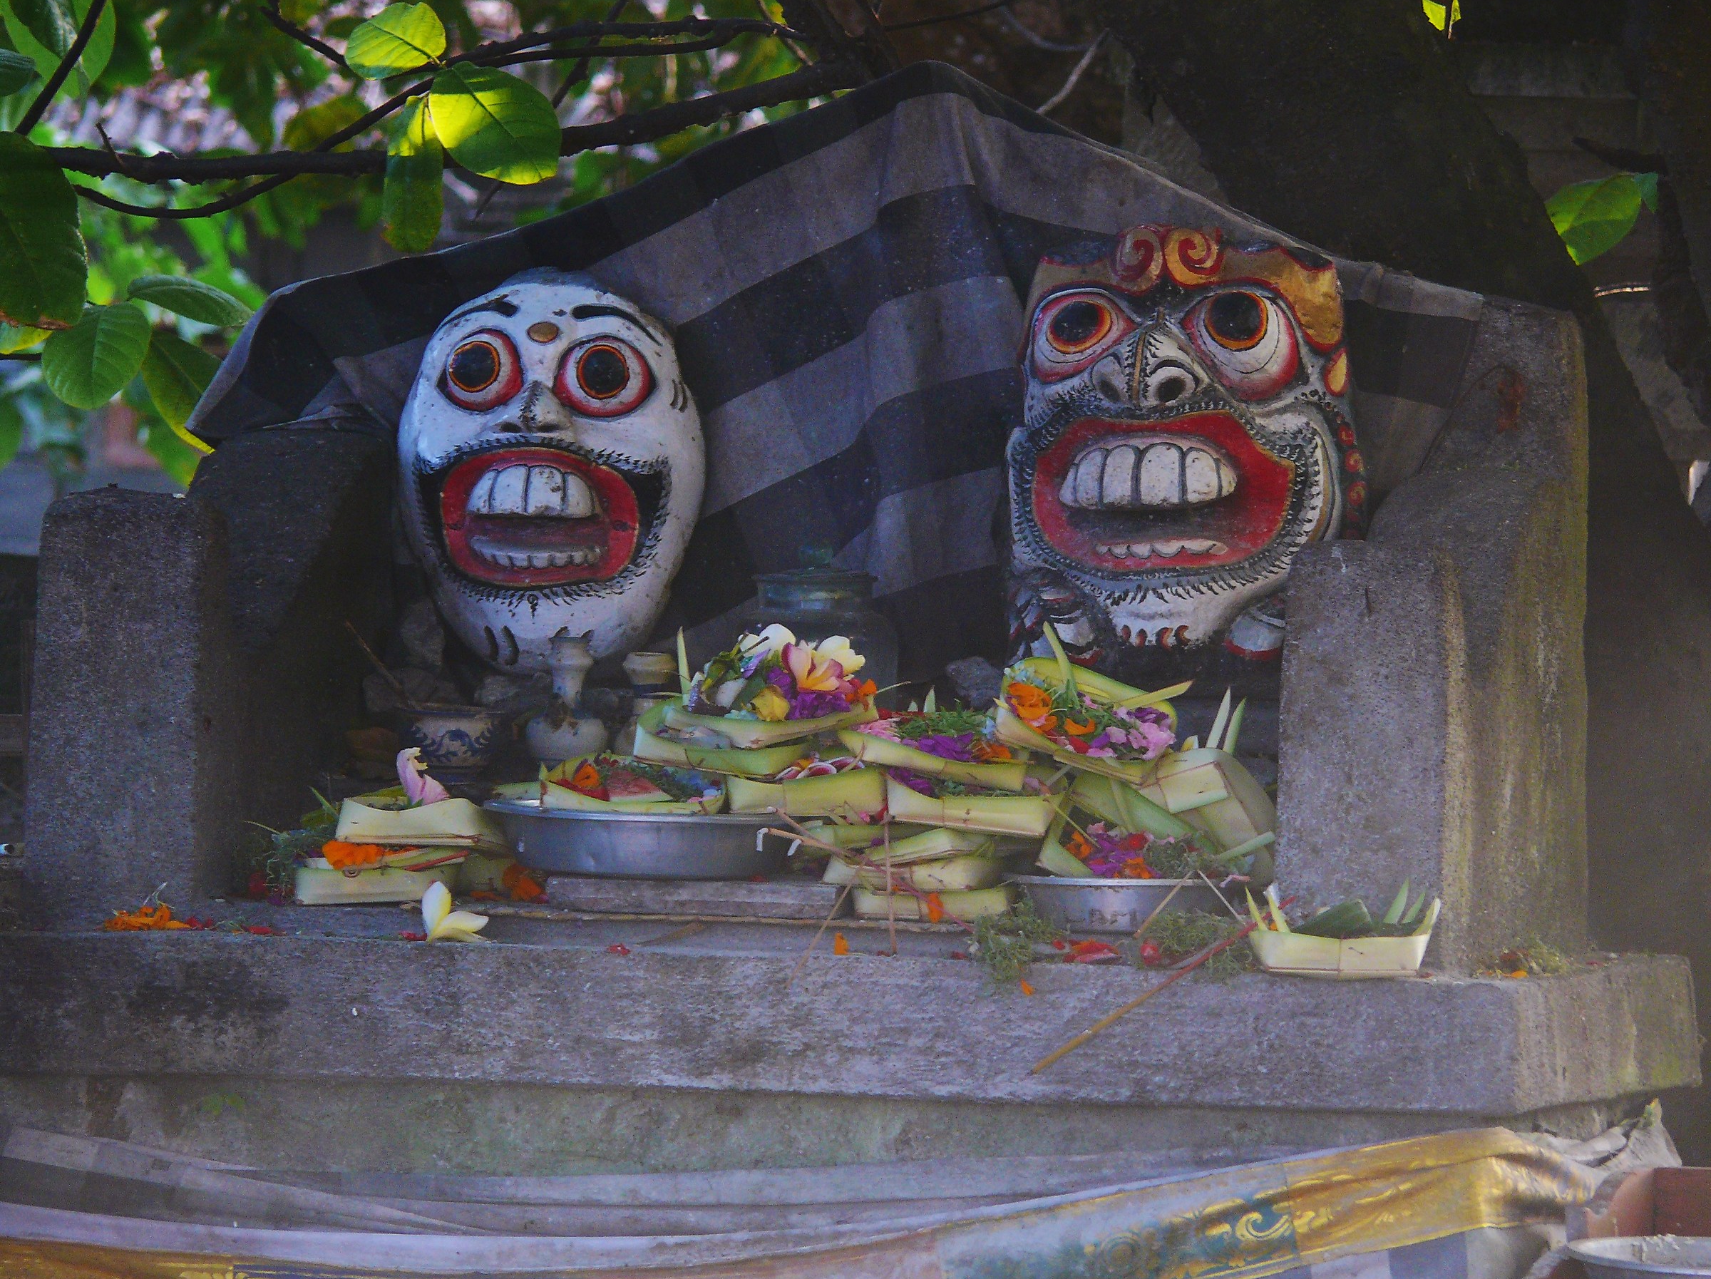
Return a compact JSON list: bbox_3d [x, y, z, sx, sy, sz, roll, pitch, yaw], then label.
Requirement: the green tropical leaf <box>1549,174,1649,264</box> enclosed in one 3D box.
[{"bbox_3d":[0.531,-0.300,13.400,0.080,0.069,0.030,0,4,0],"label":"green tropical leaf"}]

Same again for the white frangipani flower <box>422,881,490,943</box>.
[{"bbox_3d":[-0.285,0.194,13.284,0.047,0.043,0.038,2,5,20],"label":"white frangipani flower"}]

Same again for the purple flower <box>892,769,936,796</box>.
[{"bbox_3d":[0.039,0.096,12.550,0.032,0.021,0.030,1,4,15],"label":"purple flower"}]

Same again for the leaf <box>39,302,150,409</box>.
[{"bbox_3d":[-0.531,-0.198,13.000,0.075,0.073,0.030,0,4,0],"label":"leaf"}]

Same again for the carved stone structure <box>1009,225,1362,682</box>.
[{"bbox_3d":[0.226,-0.126,12.750,0.215,0.312,0.125,2,4,22],"label":"carved stone structure"}]

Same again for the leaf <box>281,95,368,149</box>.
[{"bbox_3d":[-0.401,-0.391,14.100,0.065,0.042,0.035,0,5,0],"label":"leaf"}]

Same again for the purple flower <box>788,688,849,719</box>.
[{"bbox_3d":[-0.026,0.046,13.360,0.042,0.021,0.034,2,5,20],"label":"purple flower"}]

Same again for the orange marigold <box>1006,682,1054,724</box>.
[{"bbox_3d":[0.125,0.045,13.305,0.034,0.029,0.030,2,5,20],"label":"orange marigold"}]

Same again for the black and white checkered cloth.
[{"bbox_3d":[-0.014,-0.194,13.450,0.900,0.430,0.250,2,5,20],"label":"black and white checkered cloth"}]

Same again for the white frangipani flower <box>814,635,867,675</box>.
[{"bbox_3d":[-0.012,0.011,12.600,0.044,0.034,0.040,1,4,10],"label":"white frangipani flower"}]

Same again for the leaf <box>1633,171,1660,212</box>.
[{"bbox_3d":[0.570,-0.323,13.450,0.026,0.031,0.020,0,4,0],"label":"leaf"}]

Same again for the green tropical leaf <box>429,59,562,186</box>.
[{"bbox_3d":[-0.252,-0.360,13.000,0.088,0.084,0.030,0,4,0],"label":"green tropical leaf"}]

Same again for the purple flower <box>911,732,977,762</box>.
[{"bbox_3d":[0.064,0.076,13.327,0.047,0.021,0.038,2,5,20],"label":"purple flower"}]

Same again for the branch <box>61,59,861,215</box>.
[{"bbox_3d":[-0.276,-0.352,13.050,0.555,0.105,0.110,0,4,0],"label":"branch"}]

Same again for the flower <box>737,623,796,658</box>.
[{"bbox_3d":[-0.060,0.004,12.600,0.045,0.033,0.042,1,4,10],"label":"flower"}]

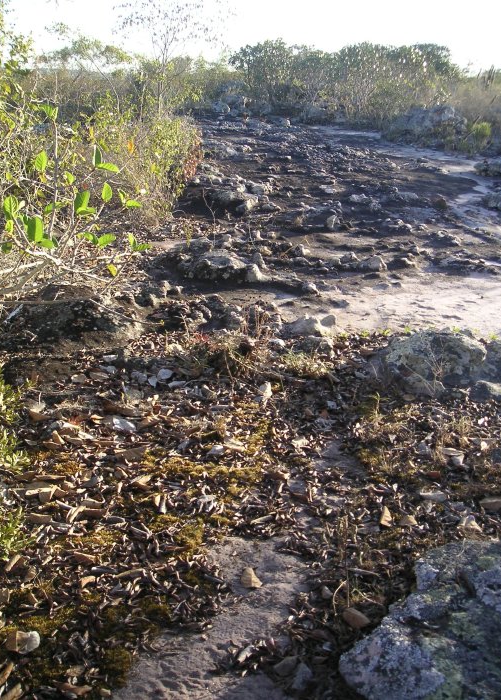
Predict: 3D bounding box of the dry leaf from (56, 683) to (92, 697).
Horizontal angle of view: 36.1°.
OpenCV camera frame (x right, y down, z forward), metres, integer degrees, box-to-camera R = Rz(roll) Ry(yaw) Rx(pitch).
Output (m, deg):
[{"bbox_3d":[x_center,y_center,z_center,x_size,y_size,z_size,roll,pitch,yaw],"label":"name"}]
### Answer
[{"bbox_3d":[-0.452,0.868,1.965,0.094,0.018,0.033,4,21,11],"label":"dry leaf"}]

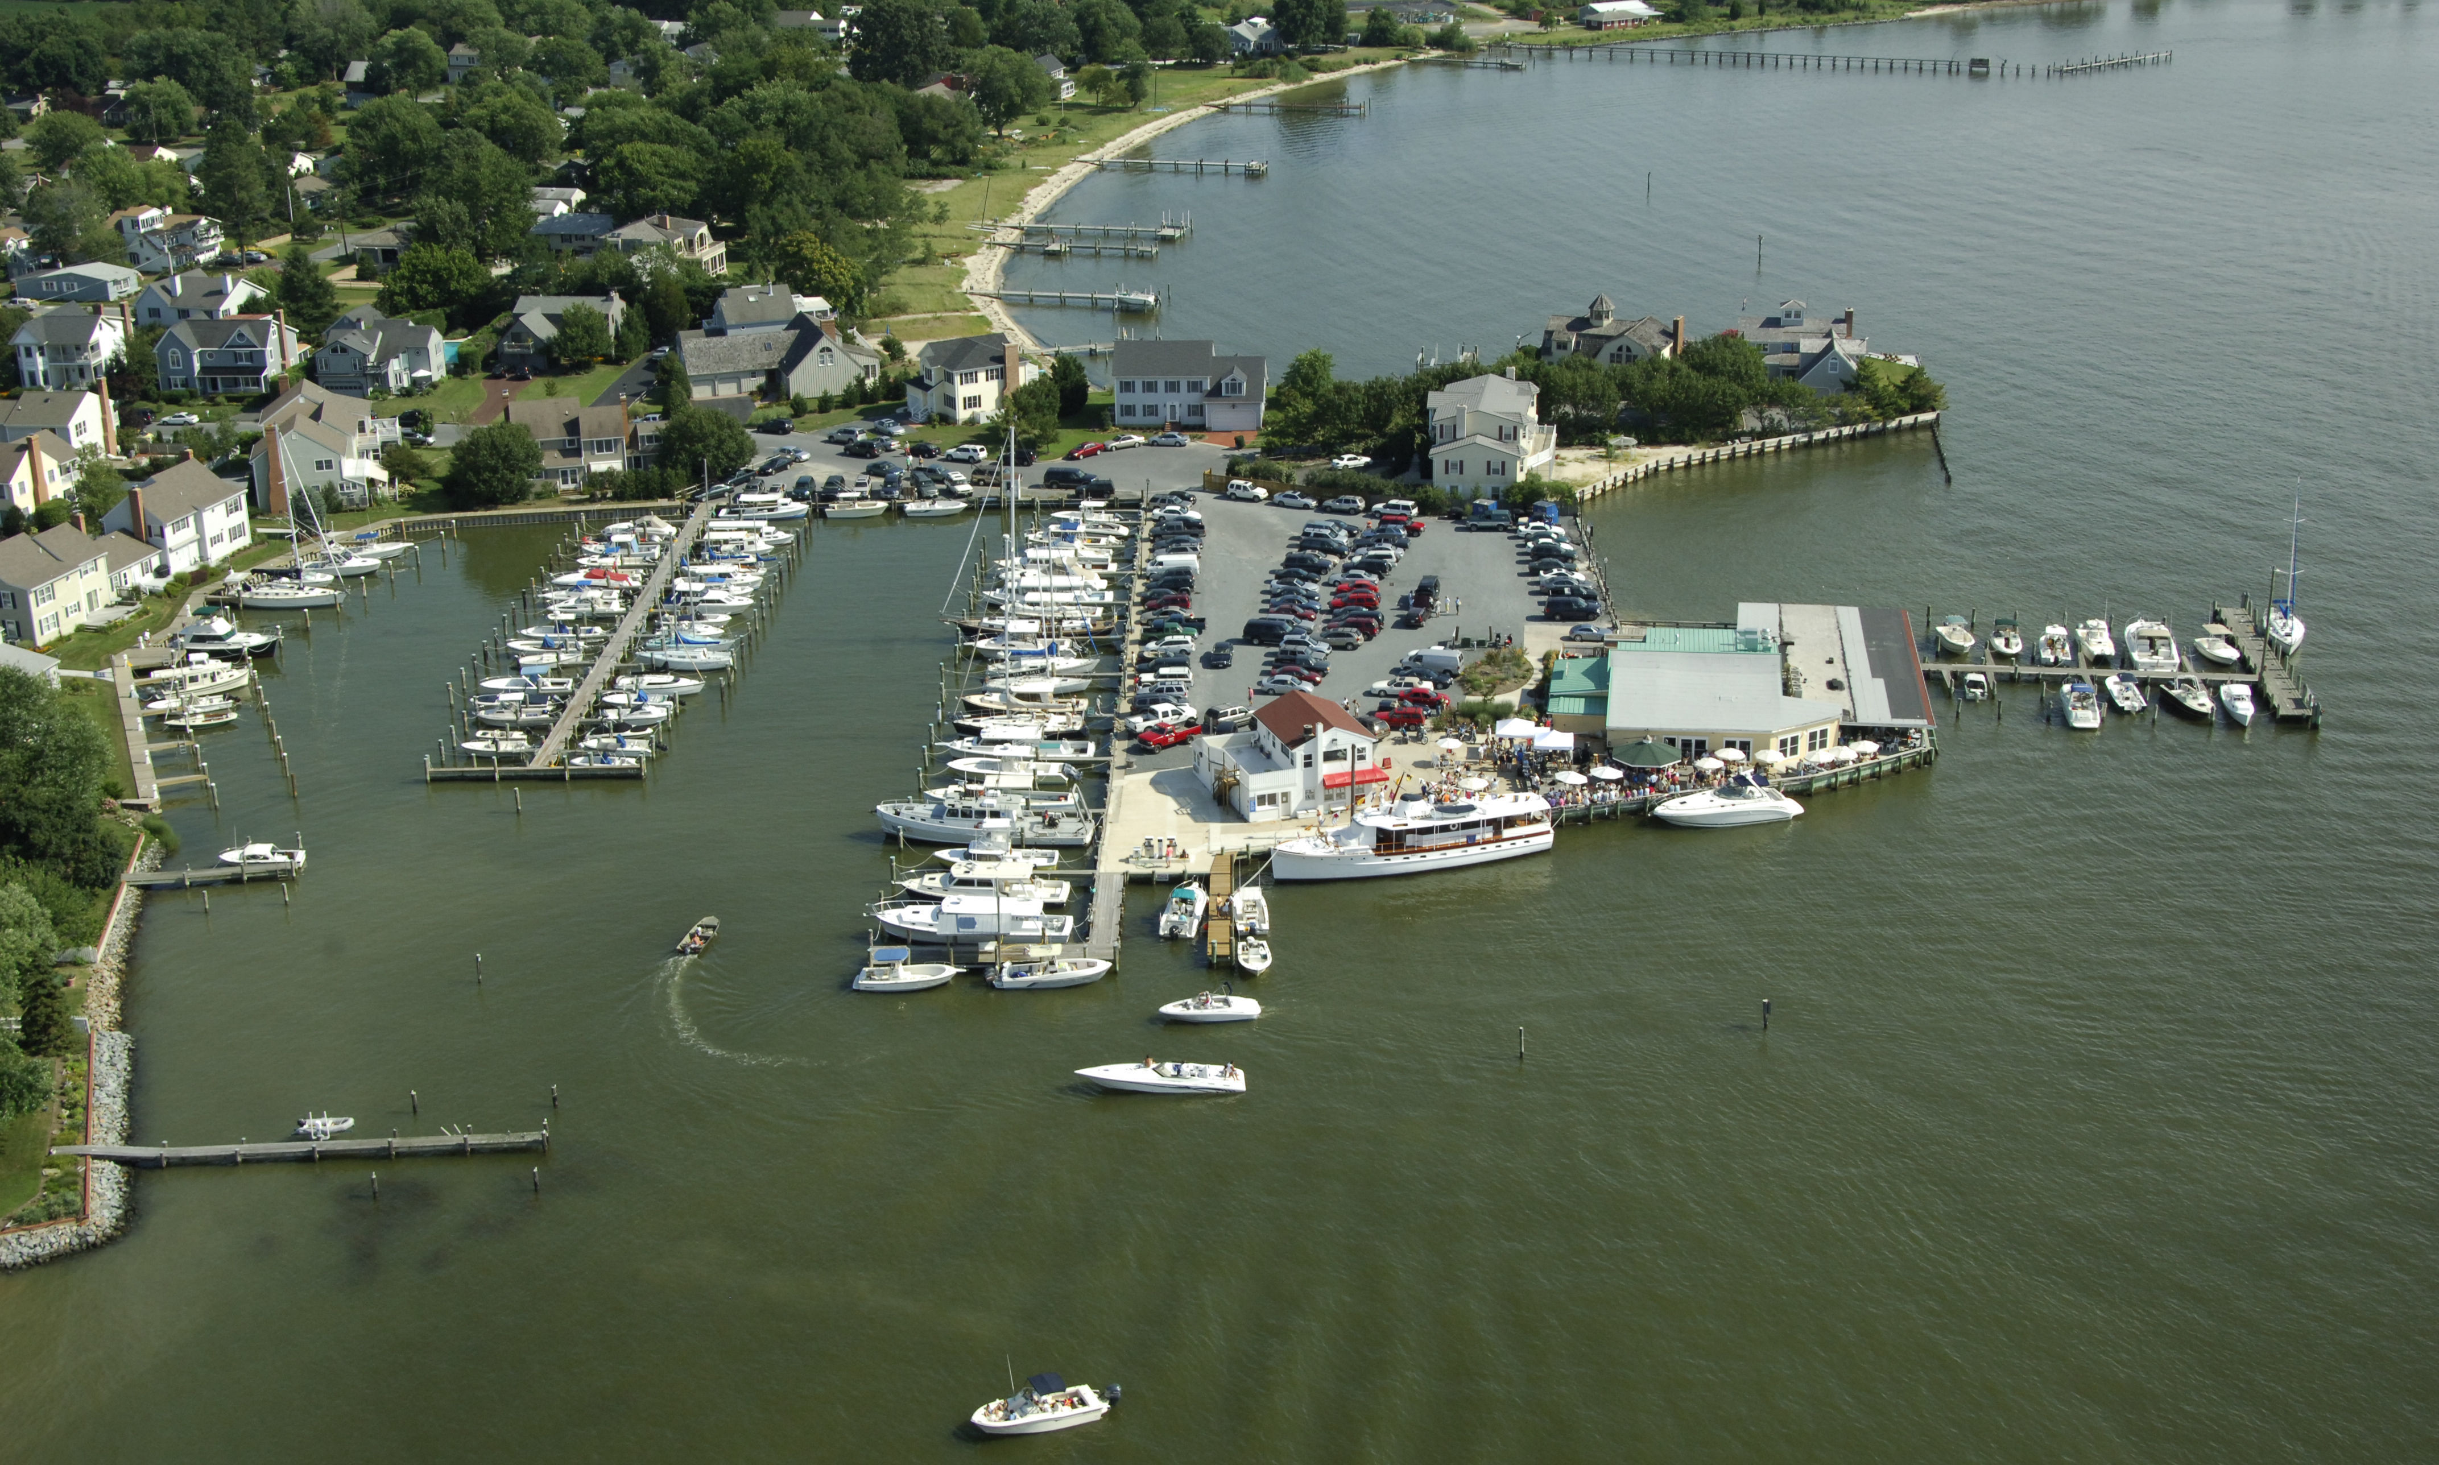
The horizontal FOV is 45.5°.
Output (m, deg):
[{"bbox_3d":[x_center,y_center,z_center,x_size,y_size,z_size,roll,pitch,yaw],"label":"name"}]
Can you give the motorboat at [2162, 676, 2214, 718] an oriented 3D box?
[{"bbox_3d":[83.667,-3.071,249.399,2.500,2.200,7.100,-3,20,-8],"label":"motorboat"}]

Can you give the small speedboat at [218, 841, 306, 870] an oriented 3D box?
[{"bbox_3d":[-72.349,9.392,219.045,6.200,2.100,2.400,-5,20,-12],"label":"small speedboat"}]

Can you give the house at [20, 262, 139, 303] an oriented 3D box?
[{"bbox_3d":[-164.709,-65.031,419.296,14.200,3.900,8.600,2,20,7],"label":"house"}]

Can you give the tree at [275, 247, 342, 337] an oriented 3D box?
[{"bbox_3d":[-126.178,-61.245,402.604,8.600,11.600,8.600,-1,19,0],"label":"tree"}]

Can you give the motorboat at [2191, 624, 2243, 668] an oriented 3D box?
[{"bbox_3d":[90.064,-7.929,262.167,2.300,2.400,5.900,-7,20,-20],"label":"motorboat"}]

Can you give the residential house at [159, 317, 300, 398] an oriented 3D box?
[{"bbox_3d":[-125.540,-48.022,366.620,14.000,8.600,10.000,-1,19,-3],"label":"residential house"}]

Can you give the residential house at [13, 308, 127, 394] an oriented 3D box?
[{"bbox_3d":[-145.730,-48.671,367.625,9.600,9.300,9.500,-1,19,-2],"label":"residential house"}]

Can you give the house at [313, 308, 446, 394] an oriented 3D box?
[{"bbox_3d":[-105.530,-47.790,366.382,13.600,8.200,11.500,1,19,3],"label":"house"}]

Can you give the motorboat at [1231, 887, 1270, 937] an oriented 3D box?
[{"bbox_3d":[2.361,12.571,209.106,2.500,1.700,6.400,-1,20,-1],"label":"motorboat"}]

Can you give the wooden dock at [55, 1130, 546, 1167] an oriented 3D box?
[{"bbox_3d":[-53.701,24.159,170.045,28.600,1.500,1.600,-2,19,-4],"label":"wooden dock"}]

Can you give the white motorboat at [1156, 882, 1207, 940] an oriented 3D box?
[{"bbox_3d":[-2.439,12.188,204.021,2.500,2.100,7.500,3,19,9],"label":"white motorboat"}]

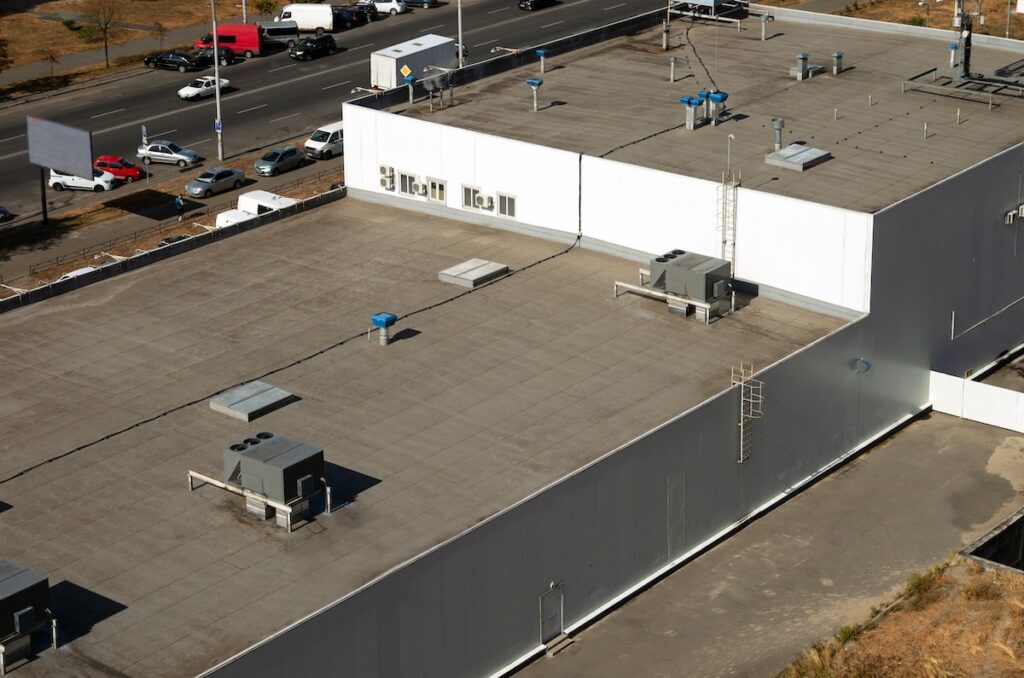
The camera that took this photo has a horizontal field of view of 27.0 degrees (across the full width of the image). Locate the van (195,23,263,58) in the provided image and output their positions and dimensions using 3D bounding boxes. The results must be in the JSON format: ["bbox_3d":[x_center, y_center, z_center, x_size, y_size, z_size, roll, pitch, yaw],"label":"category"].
[{"bbox_3d":[-23.554,-24.949,177.788,5.350,2.500,1.980,2,21,7],"label":"van"}]

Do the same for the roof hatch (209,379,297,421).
[{"bbox_3d":[-11.143,2.692,91.597,2.311,0.346,2.775,16,26,36],"label":"roof hatch"}]

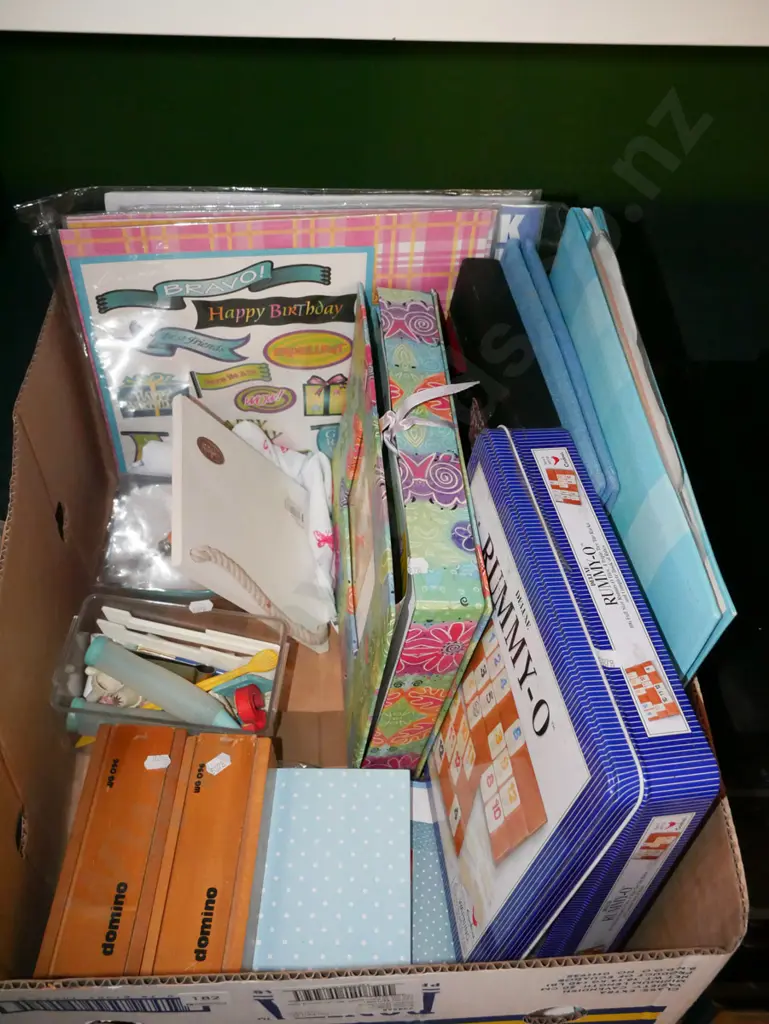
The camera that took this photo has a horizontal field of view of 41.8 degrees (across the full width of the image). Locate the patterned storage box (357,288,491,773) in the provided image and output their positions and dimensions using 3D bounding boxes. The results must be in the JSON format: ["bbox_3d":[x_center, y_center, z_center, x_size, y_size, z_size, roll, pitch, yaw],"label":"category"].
[{"bbox_3d":[0.003,0.023,0.752,0.058,0.247,0.289,3,49,-10],"label":"patterned storage box"}]

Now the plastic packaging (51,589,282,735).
[{"bbox_3d":[-0.159,0.131,0.785,0.162,0.055,0.104,6,50,4],"label":"plastic packaging"}]

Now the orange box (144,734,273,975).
[{"bbox_3d":[-0.118,0.247,0.693,0.061,0.042,0.180,3,49,1],"label":"orange box"}]

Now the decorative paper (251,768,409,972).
[{"bbox_3d":[-0.033,0.262,0.730,0.105,0.020,0.152,1,49,1],"label":"decorative paper"}]

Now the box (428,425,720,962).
[{"bbox_3d":[0.092,0.130,0.658,0.075,0.264,0.261,-1,46,-13],"label":"box"}]

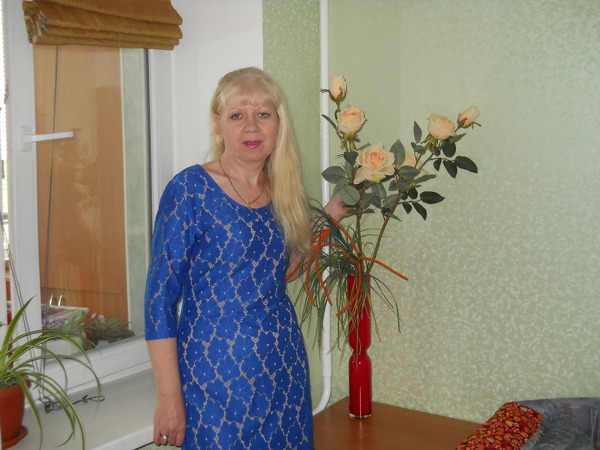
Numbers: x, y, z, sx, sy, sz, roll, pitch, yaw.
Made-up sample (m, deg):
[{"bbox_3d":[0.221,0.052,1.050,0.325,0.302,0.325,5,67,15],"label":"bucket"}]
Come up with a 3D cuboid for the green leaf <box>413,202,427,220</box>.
[{"bbox_3d":[0.310,-0.035,1.850,0.024,0.057,0.015,-36,0,8],"label":"green leaf"}]

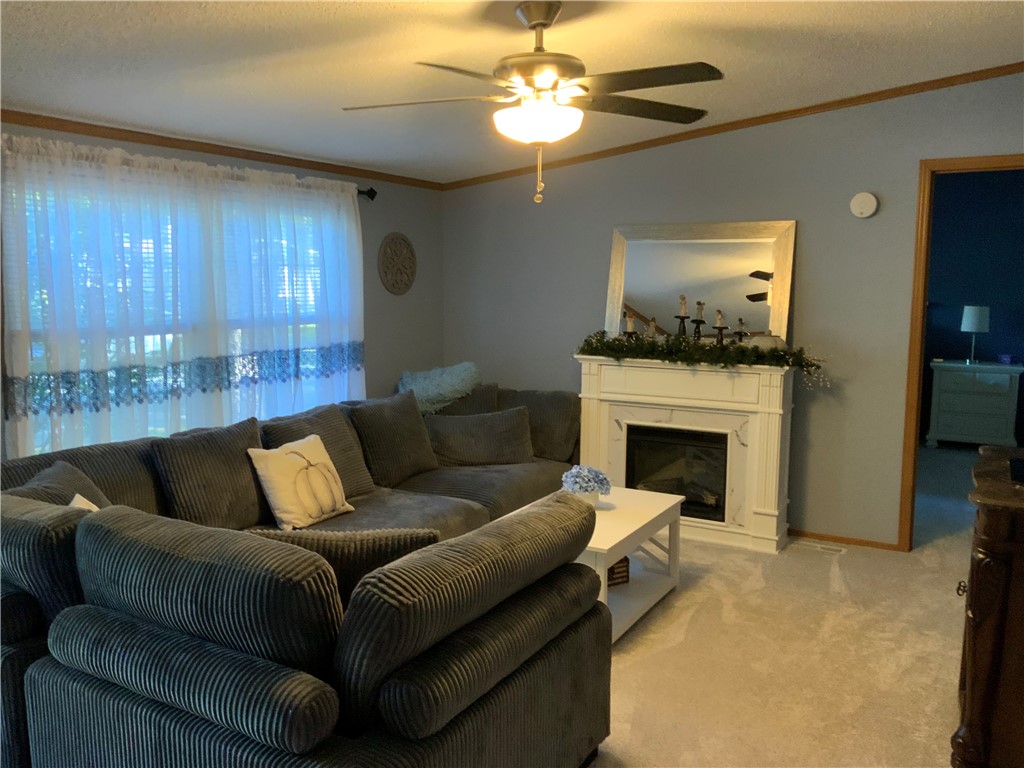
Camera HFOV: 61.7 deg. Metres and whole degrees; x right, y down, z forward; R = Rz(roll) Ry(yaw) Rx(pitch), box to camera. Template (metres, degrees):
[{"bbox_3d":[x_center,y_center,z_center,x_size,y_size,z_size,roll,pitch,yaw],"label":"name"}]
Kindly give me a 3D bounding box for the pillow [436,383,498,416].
[{"bbox_3d":[-0.317,0.198,5.491,0.500,0.420,0.180,1,-8,7],"label":"pillow"}]

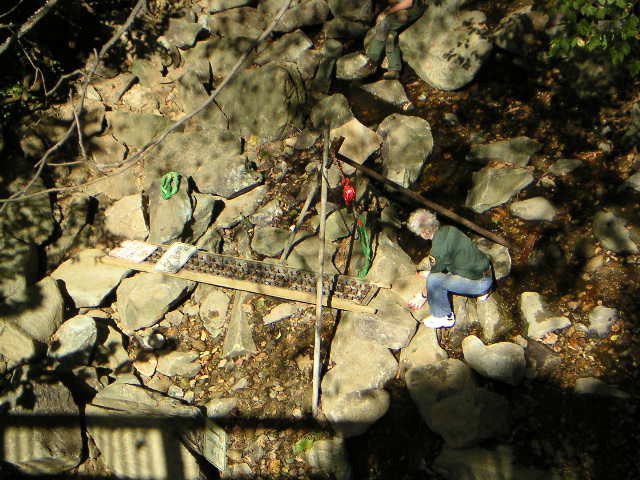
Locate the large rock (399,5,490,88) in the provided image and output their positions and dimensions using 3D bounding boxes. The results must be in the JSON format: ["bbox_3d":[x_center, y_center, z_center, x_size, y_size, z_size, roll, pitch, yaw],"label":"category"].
[{"bbox_3d":[1.379,-2.088,14.312,1.003,0.670,0.957,0,40,0],"label":"large rock"}]

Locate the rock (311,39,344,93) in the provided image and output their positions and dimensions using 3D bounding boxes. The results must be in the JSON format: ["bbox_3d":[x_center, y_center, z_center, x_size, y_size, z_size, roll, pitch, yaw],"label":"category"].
[{"bbox_3d":[0.079,-1.870,14.100,0.378,0.416,0.490,0,41,0],"label":"rock"}]

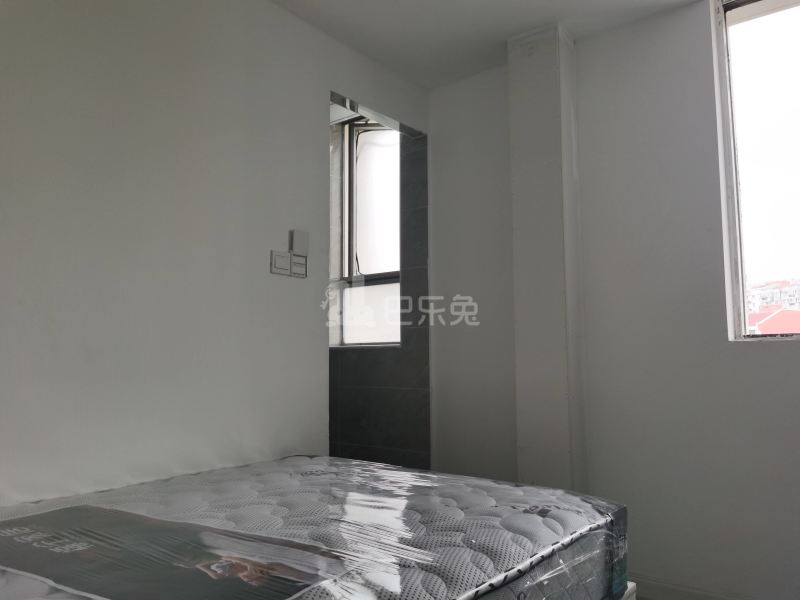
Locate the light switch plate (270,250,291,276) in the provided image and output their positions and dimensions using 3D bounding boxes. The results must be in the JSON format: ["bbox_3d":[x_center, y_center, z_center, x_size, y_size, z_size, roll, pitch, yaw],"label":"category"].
[{"bbox_3d":[-0.437,-0.134,2.291,0.011,0.086,0.086,-5,-7,38],"label":"light switch plate"}]

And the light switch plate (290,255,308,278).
[{"bbox_3d":[-0.384,-0.128,2.358,0.011,0.086,0.086,-5,-7,38],"label":"light switch plate"}]

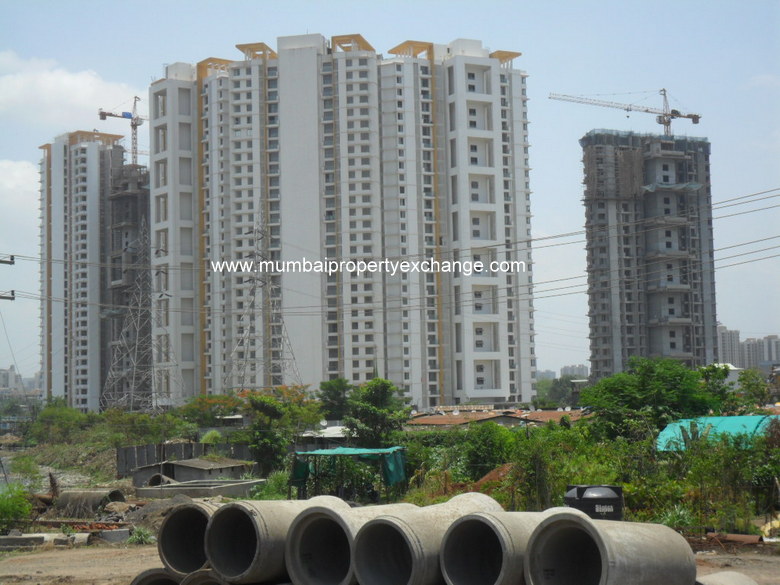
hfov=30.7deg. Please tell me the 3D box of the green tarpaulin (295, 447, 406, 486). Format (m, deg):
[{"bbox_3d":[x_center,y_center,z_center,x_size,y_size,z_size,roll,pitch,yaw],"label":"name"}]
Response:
[{"bbox_3d":[-1.658,7.314,59.598,4.600,1.647,3.800,-2,-5,6],"label":"green tarpaulin"}]

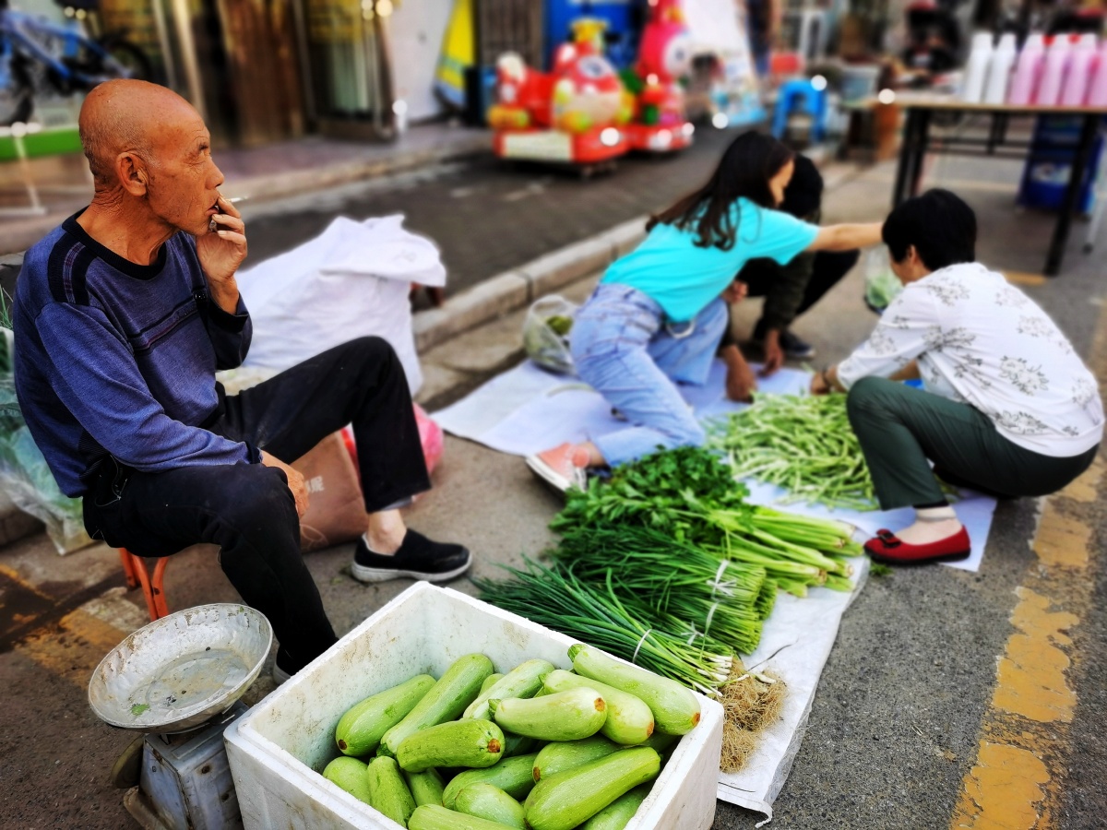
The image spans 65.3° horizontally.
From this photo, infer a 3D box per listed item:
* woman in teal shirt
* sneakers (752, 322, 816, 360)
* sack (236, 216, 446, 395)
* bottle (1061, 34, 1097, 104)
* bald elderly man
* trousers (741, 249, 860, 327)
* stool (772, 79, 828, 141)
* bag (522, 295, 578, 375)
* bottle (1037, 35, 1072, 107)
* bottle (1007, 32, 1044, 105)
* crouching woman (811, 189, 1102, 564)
[{"bbox_3d":[0.435,-0.346,2.465,1.090,0.860,0.520,-10,28,-19],"label":"woman in teal shirt"},{"bbox_3d":[0.840,-0.314,3.252,0.250,0.100,0.270,-7,27,-13],"label":"sneakers"},{"bbox_3d":[-0.660,-0.310,2.661,0.660,0.580,0.450,0,27,0],"label":"sack"},{"bbox_3d":[2.265,-1.503,3.754,0.100,0.290,0.110,0,27,0],"label":"bottle"},{"bbox_3d":[-0.550,-0.021,1.565,0.750,1.080,0.540,-2,27,-4],"label":"bald elderly man"},{"bbox_3d":[0.860,-0.502,3.158,0.470,0.400,0.440,3,27,5],"label":"trousers"},{"bbox_3d":[1.915,-2.345,6.709,0.340,0.450,0.340,3,27,5],"label":"stool"},{"bbox_3d":[0.012,-0.287,3.030,0.230,0.250,0.220,0,27,0],"label":"bag"},{"bbox_3d":[2.160,-1.503,3.754,0.100,0.290,0.110,0,27,0],"label":"bottle"},{"bbox_3d":[2.050,-1.503,3.754,0.100,0.290,0.110,0,27,0],"label":"bottle"},{"bbox_3d":[0.985,-0.154,2.102,0.720,0.820,0.560,10,28,19],"label":"crouching woman"}]

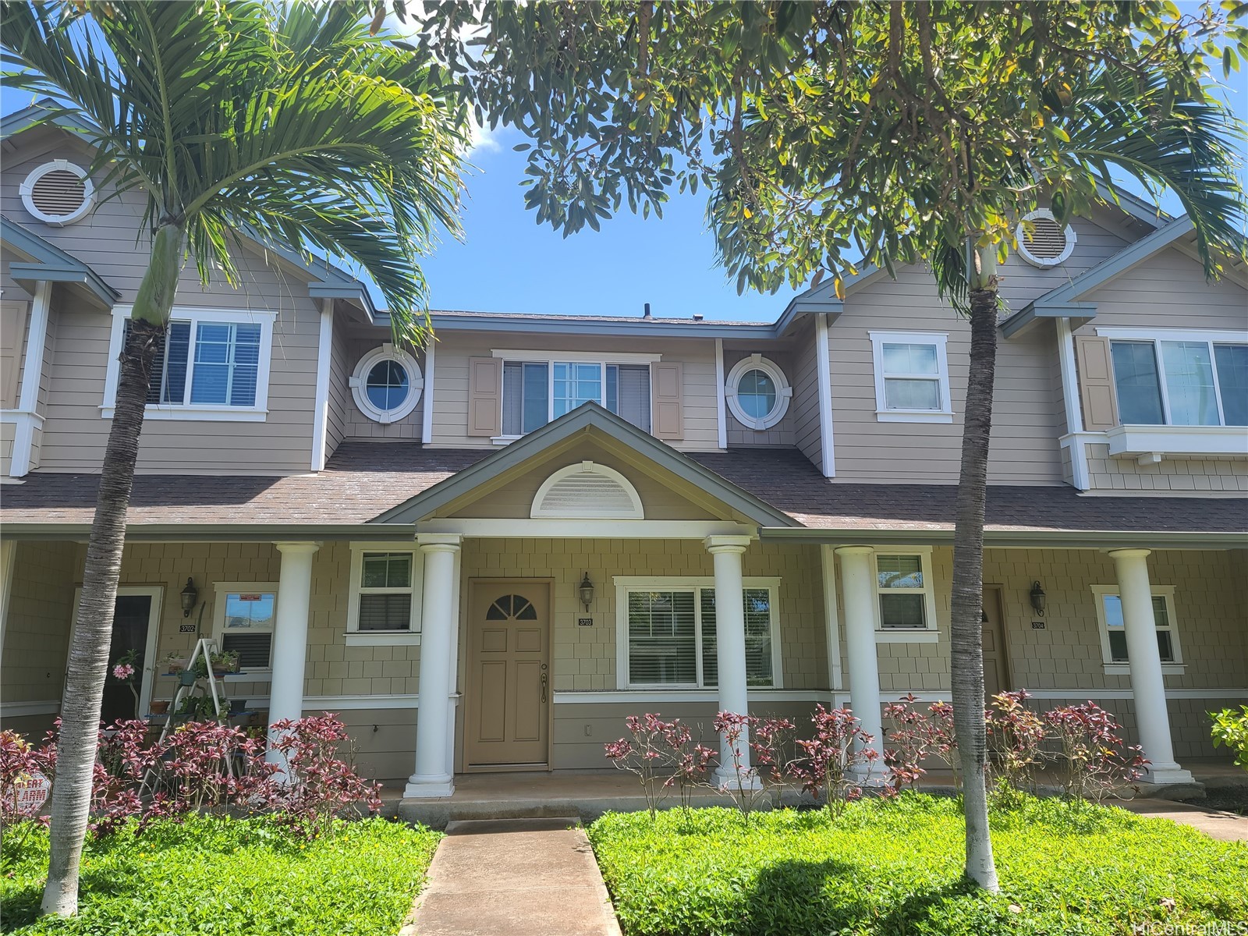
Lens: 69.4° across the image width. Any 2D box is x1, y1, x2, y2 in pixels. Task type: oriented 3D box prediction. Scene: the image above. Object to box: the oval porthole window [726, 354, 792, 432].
[{"bbox_3d":[1.828,-1.026,12.159,0.930,1.070,0.100,1,-12,-6],"label":"oval porthole window"}]

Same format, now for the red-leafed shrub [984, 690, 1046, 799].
[{"bbox_3d":[3.605,2.594,8.336,0.600,1.030,0.560,1,-12,-6],"label":"red-leafed shrub"}]

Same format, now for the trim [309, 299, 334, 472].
[{"bbox_3d":[-3.464,-0.983,10.403,0.108,2.100,0.110,1,-12,-6],"label":"trim"}]

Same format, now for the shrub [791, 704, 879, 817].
[{"bbox_3d":[1.893,2.611,8.037,0.720,0.970,0.650,1,-12,-6],"label":"shrub"}]

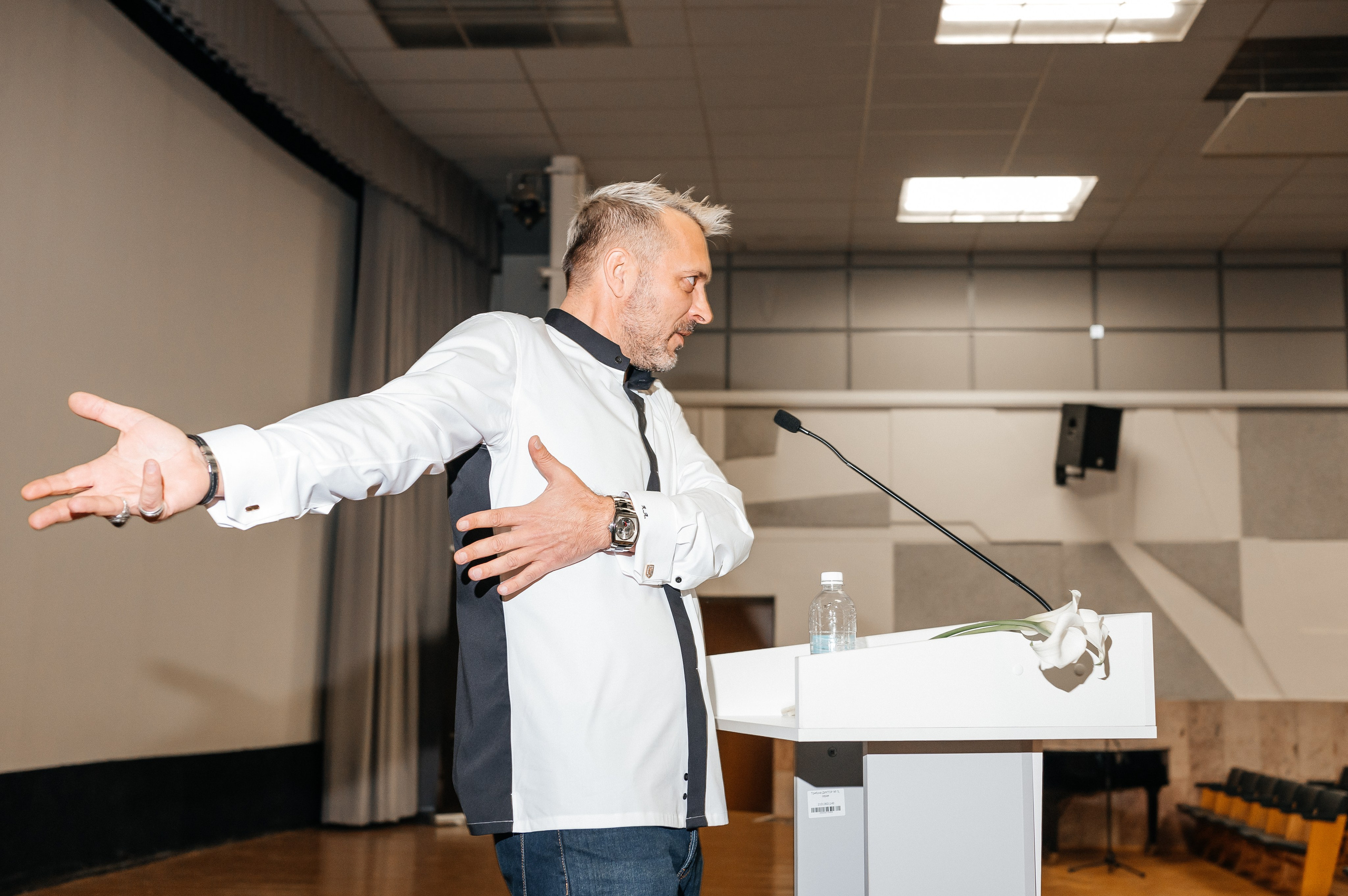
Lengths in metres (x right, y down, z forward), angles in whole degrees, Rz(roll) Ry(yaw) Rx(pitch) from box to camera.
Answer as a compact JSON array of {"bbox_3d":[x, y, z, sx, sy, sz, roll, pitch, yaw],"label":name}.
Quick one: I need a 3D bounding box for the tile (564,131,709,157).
[{"bbox_3d":[-0.302,-2.426,12.038,1.200,0.020,0.600,0,-7,5],"label":"tile"}]

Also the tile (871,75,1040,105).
[{"bbox_3d":[1.990,-2.560,10.670,1.200,0.020,0.600,0,-7,5],"label":"tile"}]

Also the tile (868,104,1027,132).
[{"bbox_3d":[2.039,-2.483,11.251,1.200,0.020,0.600,0,-7,5],"label":"tile"}]

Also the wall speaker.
[{"bbox_3d":[3.930,-0.055,14.201,0.410,0.670,0.380,5,2,-26],"label":"wall speaker"}]

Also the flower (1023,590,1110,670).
[{"bbox_3d":[0.525,0.245,2.000,0.105,0.105,0.100,5,-8,-26],"label":"flower"}]

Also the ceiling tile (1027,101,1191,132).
[{"bbox_3d":[3.235,-2.474,11.148,1.200,0.020,0.600,0,-7,5],"label":"ceiling tile"}]

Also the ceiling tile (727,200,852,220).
[{"bbox_3d":[1.042,-2.185,13.677,1.200,0.020,0.600,0,-7,5],"label":"ceiling tile"}]

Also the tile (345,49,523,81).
[{"bbox_3d":[-1.646,-2.667,10.399,1.200,0.020,0.600,0,-7,5],"label":"tile"}]

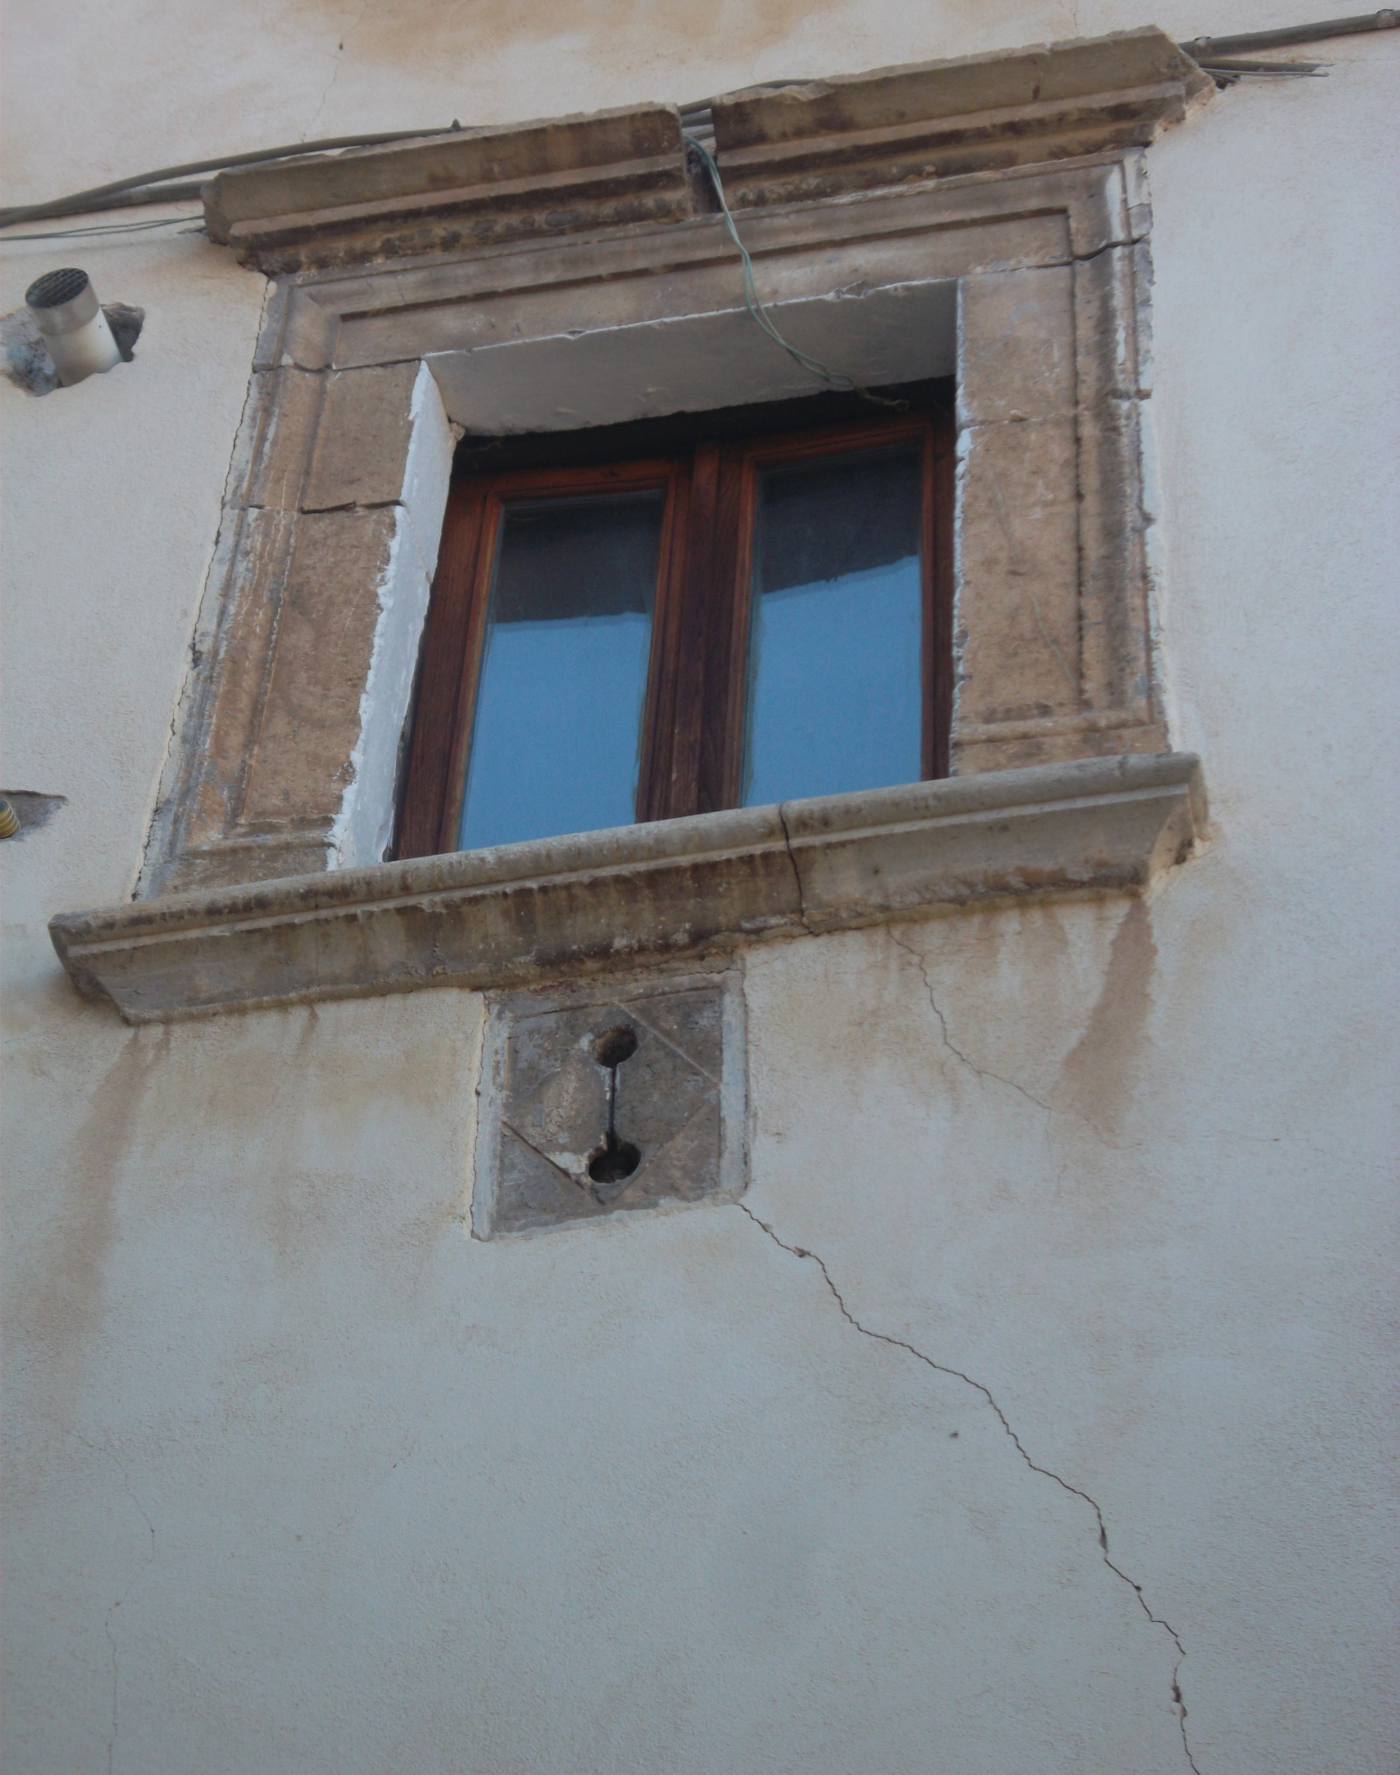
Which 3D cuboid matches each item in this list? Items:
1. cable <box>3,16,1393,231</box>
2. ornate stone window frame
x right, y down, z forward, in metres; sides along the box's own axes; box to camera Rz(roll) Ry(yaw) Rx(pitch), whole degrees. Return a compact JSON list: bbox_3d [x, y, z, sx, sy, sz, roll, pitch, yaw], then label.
[{"bbox_3d":[-0.054,-1.292,6.653,2.401,0.200,0.060,-7,-46,11],"label":"cable"},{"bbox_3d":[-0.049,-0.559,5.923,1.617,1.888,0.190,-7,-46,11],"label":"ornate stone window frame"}]

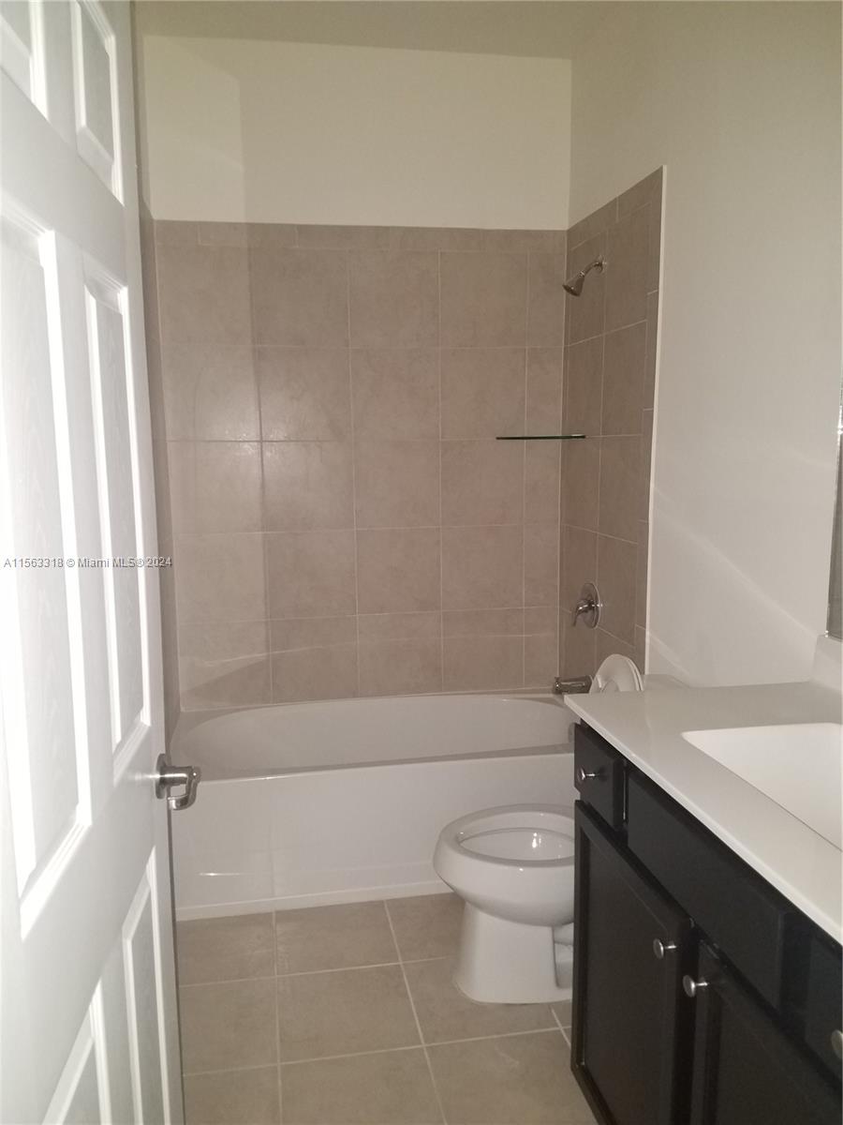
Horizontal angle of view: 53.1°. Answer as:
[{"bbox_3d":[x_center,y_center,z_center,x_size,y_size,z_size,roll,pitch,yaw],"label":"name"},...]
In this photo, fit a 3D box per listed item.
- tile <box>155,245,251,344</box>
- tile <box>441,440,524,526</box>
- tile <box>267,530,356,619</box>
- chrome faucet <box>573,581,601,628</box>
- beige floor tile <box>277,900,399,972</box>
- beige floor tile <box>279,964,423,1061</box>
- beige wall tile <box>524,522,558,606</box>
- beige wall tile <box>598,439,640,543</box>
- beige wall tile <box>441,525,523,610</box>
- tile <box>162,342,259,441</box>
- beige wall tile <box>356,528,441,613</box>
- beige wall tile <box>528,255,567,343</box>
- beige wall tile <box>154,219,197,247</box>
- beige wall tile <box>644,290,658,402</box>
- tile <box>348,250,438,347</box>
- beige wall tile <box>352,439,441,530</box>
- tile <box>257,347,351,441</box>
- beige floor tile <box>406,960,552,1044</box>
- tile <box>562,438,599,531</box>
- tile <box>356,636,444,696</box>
[{"bbox_3d":[-0.753,-0.941,2.984,0.329,0.333,0.010,-2,9,-10],"label":"tile"},{"bbox_3d":[0.239,-0.306,3.237,0.329,0.330,0.012,-2,8,-10],"label":"tile"},{"bbox_3d":[-0.415,0.046,3.213,0.330,0.334,0.012,-2,8,-8],"label":"tile"},{"bbox_3d":[0.579,0.161,3.055,0.075,0.160,0.160,-2,9,-12],"label":"chrome faucet"},{"bbox_3d":[-0.245,1.065,2.401,0.330,0.010,0.318,-2,8,-10],"label":"beige floor tile"},{"bbox_3d":[-0.195,1.151,2.168,0.338,0.010,0.338,-2,9,-10],"label":"beige floor tile"},{"bbox_3d":[0.477,0.013,3.328,0.143,0.327,0.012,-2,8,-10],"label":"beige wall tile"},{"bbox_3d":[0.654,-0.245,2.773,0.009,0.335,0.334,-2,8,-10],"label":"beige wall tile"},{"bbox_3d":[0.243,0.024,3.310,0.330,0.334,0.012,-2,8,-8],"label":"beige wall tile"},{"bbox_3d":[-0.745,-0.602,3.014,0.330,0.335,0.012,-2,8,-10],"label":"tile"},{"bbox_3d":[-0.086,0.034,3.249,0.330,0.333,0.010,-2,9,-10],"label":"beige wall tile"},{"bbox_3d":[0.467,-0.988,3.198,0.140,0.340,0.012,-2,8,-8],"label":"beige wall tile"},{"bbox_3d":[-0.844,-1.139,2.922,0.137,0.080,0.010,-2,8,-10],"label":"beige wall tile"},{"bbox_3d":[0.695,-0.638,2.542,0.012,0.330,0.079,-2,9,-12],"label":"beige wall tile"},{"bbox_3d":[-0.095,-0.960,3.082,0.329,0.335,0.012,-2,8,-10],"label":"tile"},{"bbox_3d":[-0.090,-0.299,3.200,0.330,0.333,0.010,-2,9,-10],"label":"beige wall tile"},{"bbox_3d":[-0.424,-0.622,3.111,0.332,0.335,0.009,-2,8,-10],"label":"tile"},{"bbox_3d":[0.145,1.132,2.215,0.339,0.009,0.339,-2,8,-10],"label":"beige floor tile"},{"bbox_3d":[0.593,-0.291,3.112,0.012,0.334,0.342,-2,9,-12],"label":"tile"},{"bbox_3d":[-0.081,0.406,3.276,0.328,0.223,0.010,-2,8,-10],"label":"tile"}]

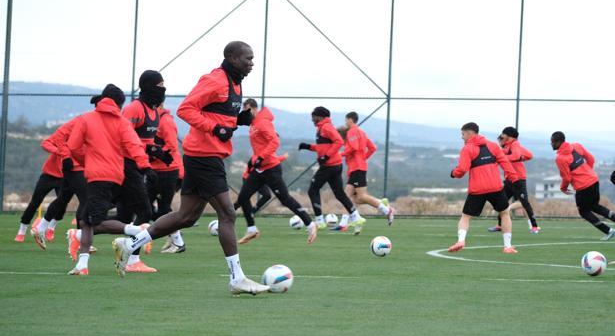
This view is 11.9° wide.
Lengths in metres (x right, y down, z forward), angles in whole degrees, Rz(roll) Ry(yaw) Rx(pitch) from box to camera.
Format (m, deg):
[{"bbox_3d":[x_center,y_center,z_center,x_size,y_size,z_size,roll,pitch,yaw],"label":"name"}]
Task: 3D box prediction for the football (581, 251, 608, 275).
[{"bbox_3d":[2.570,0.860,26.500,0.220,0.220,0.220,1,0,0],"label":"football"}]

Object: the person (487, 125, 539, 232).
[{"bbox_3d":[3.306,0.200,47.200,0.800,1.700,0.580,1,0,12],"label":"person"}]

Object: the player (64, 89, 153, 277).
[{"bbox_3d":[-1.718,0.101,25.900,0.740,1.700,0.680,1,0,-27],"label":"player"}]

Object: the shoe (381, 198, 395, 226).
[{"bbox_3d":[1.258,0.710,45.600,0.120,0.290,0.105,9,6,9],"label":"shoe"}]

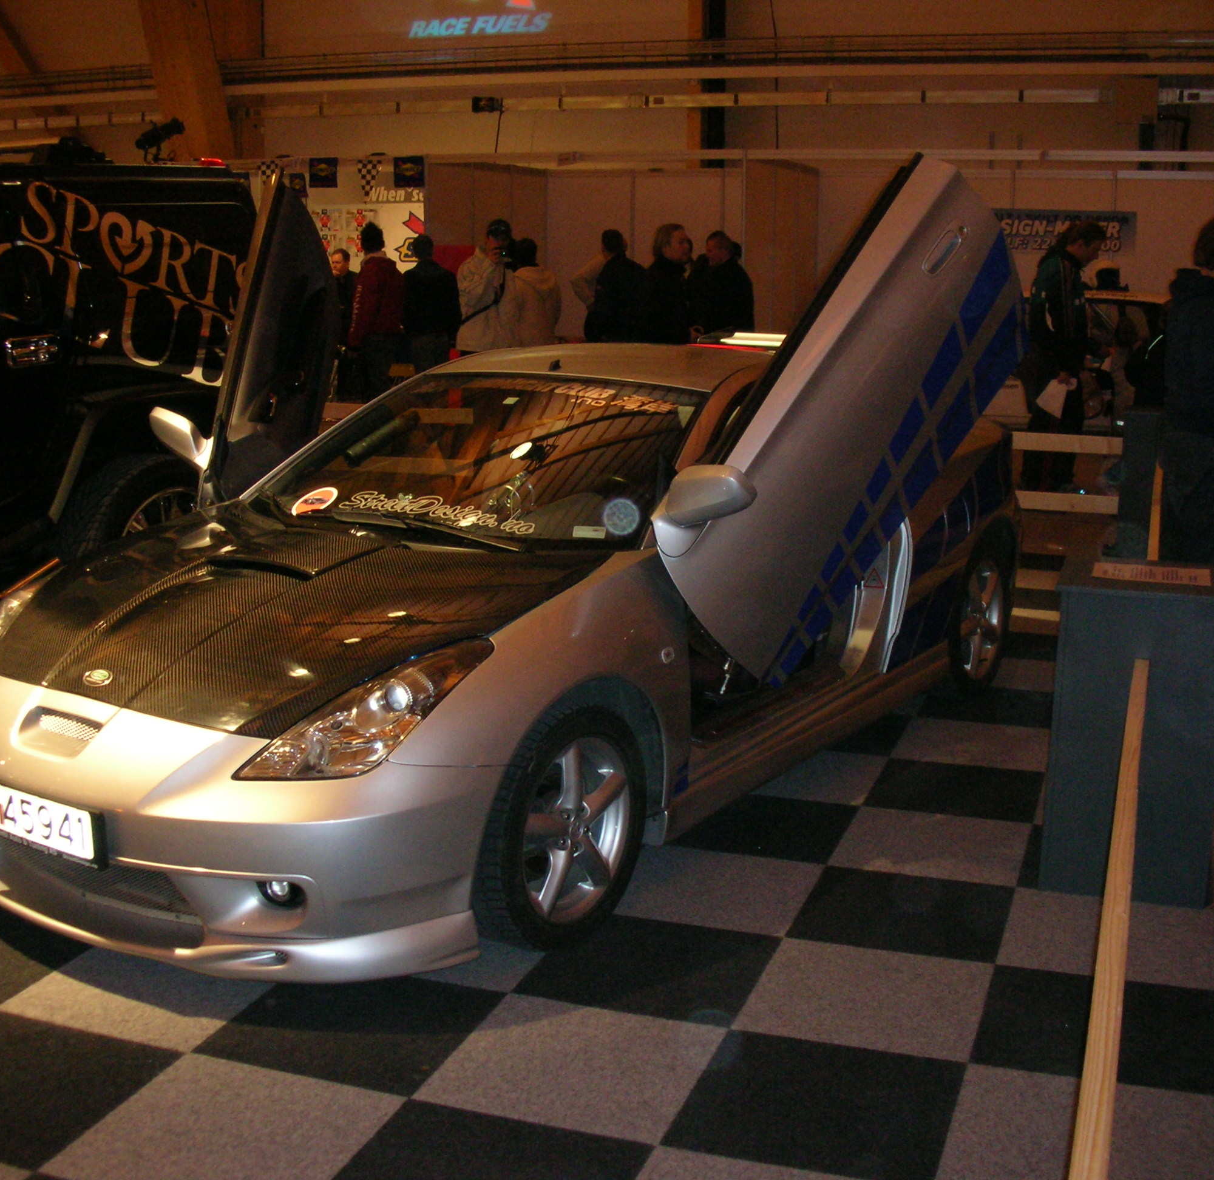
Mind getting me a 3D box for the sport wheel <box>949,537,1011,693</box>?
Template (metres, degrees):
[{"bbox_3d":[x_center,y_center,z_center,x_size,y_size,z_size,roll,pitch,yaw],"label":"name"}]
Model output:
[{"bbox_3d":[1.275,0.099,5.805,0.210,0.600,0.600,8,14,32],"label":"sport wheel"}]

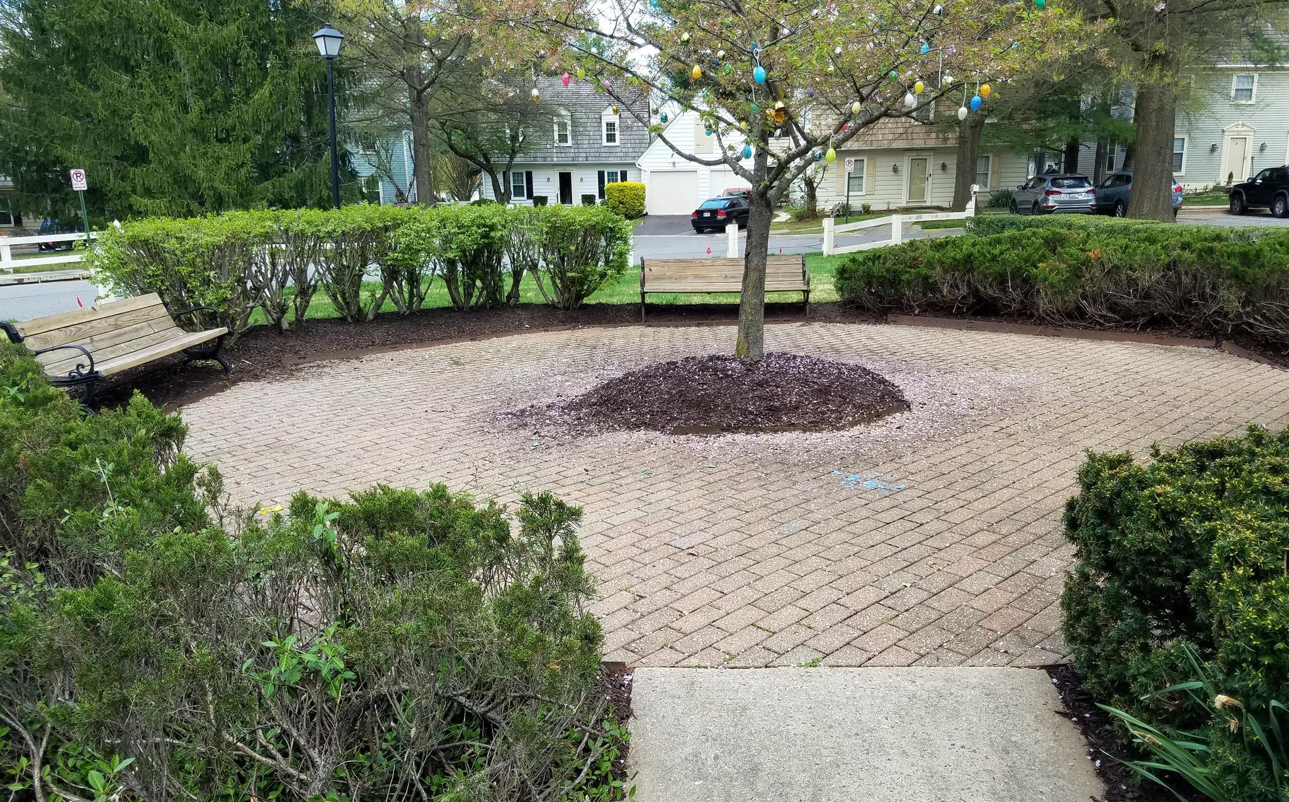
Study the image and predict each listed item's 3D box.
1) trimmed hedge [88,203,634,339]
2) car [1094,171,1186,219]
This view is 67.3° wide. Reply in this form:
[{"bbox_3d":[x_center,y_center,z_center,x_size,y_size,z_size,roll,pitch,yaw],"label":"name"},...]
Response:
[{"bbox_3d":[-3.083,-1.553,11.272,5.500,1.260,1.900,-6,14,-21],"label":"trimmed hedge"},{"bbox_3d":[18.589,-7.905,36.954,1.890,1.720,4.680,0,13,4],"label":"car"}]

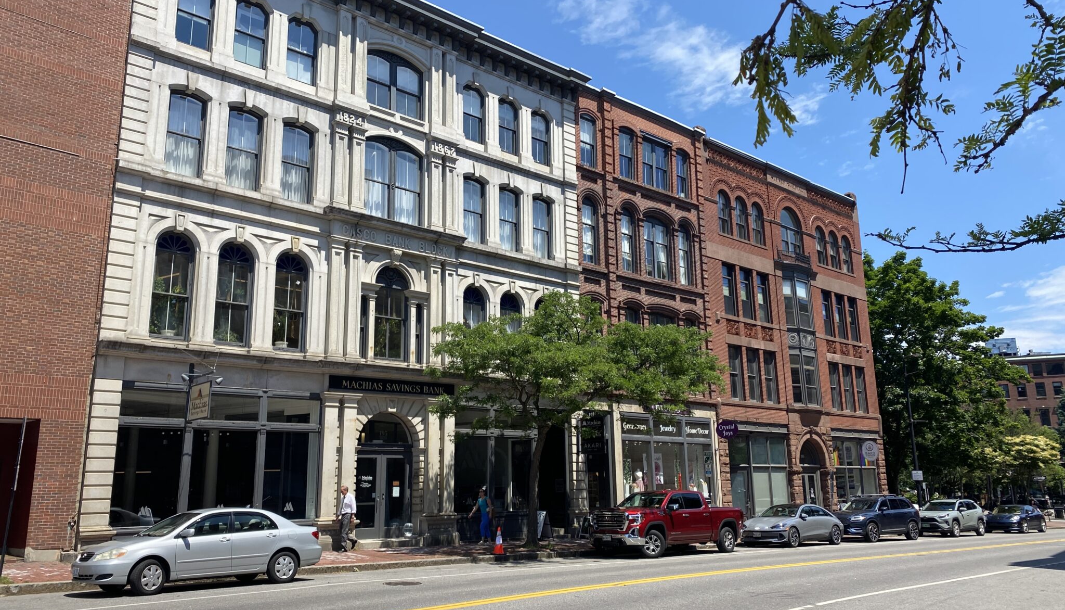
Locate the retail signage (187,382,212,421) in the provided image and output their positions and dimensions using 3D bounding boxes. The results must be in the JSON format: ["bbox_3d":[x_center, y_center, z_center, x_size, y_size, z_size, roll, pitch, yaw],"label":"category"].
[{"bbox_3d":[-8.181,2.368,19.698,0.080,0.880,1.360,10,-17,-40],"label":"retail signage"}]

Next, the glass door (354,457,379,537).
[{"bbox_3d":[-4.904,5.683,23.697,0.950,2.430,0.080,10,-17,-40],"label":"glass door"}]

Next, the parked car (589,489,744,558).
[{"bbox_3d":[4.372,6.916,25.514,5.870,1.910,2.080,12,-18,-40],"label":"parked car"}]

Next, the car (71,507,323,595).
[{"bbox_3d":[-6.346,4.701,15.589,1.720,1.470,4.530,-13,-19,42],"label":"car"}]

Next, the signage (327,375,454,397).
[{"bbox_3d":[-4.163,2.499,24.346,4.420,0.450,0.100,10,-17,-40],"label":"signage"}]

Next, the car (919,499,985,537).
[{"bbox_3d":[19.732,10.070,37.949,4.600,1.690,1.880,11,-17,-38],"label":"car"}]

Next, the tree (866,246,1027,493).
[{"bbox_3d":[24.505,4.137,50.639,12.500,18.450,12.500,10,-17,-40],"label":"tree"}]

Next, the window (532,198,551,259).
[{"bbox_3d":[0.336,-2.885,30.469,1.030,2.450,0.200,10,-17,-40],"label":"window"}]

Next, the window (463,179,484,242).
[{"bbox_3d":[-2.134,-3.383,28.392,1.000,2.340,0.250,10,-17,-40],"label":"window"}]

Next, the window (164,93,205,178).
[{"bbox_3d":[-9.582,-4.701,21.973,1.000,2.340,0.250,10,-17,-40],"label":"window"}]

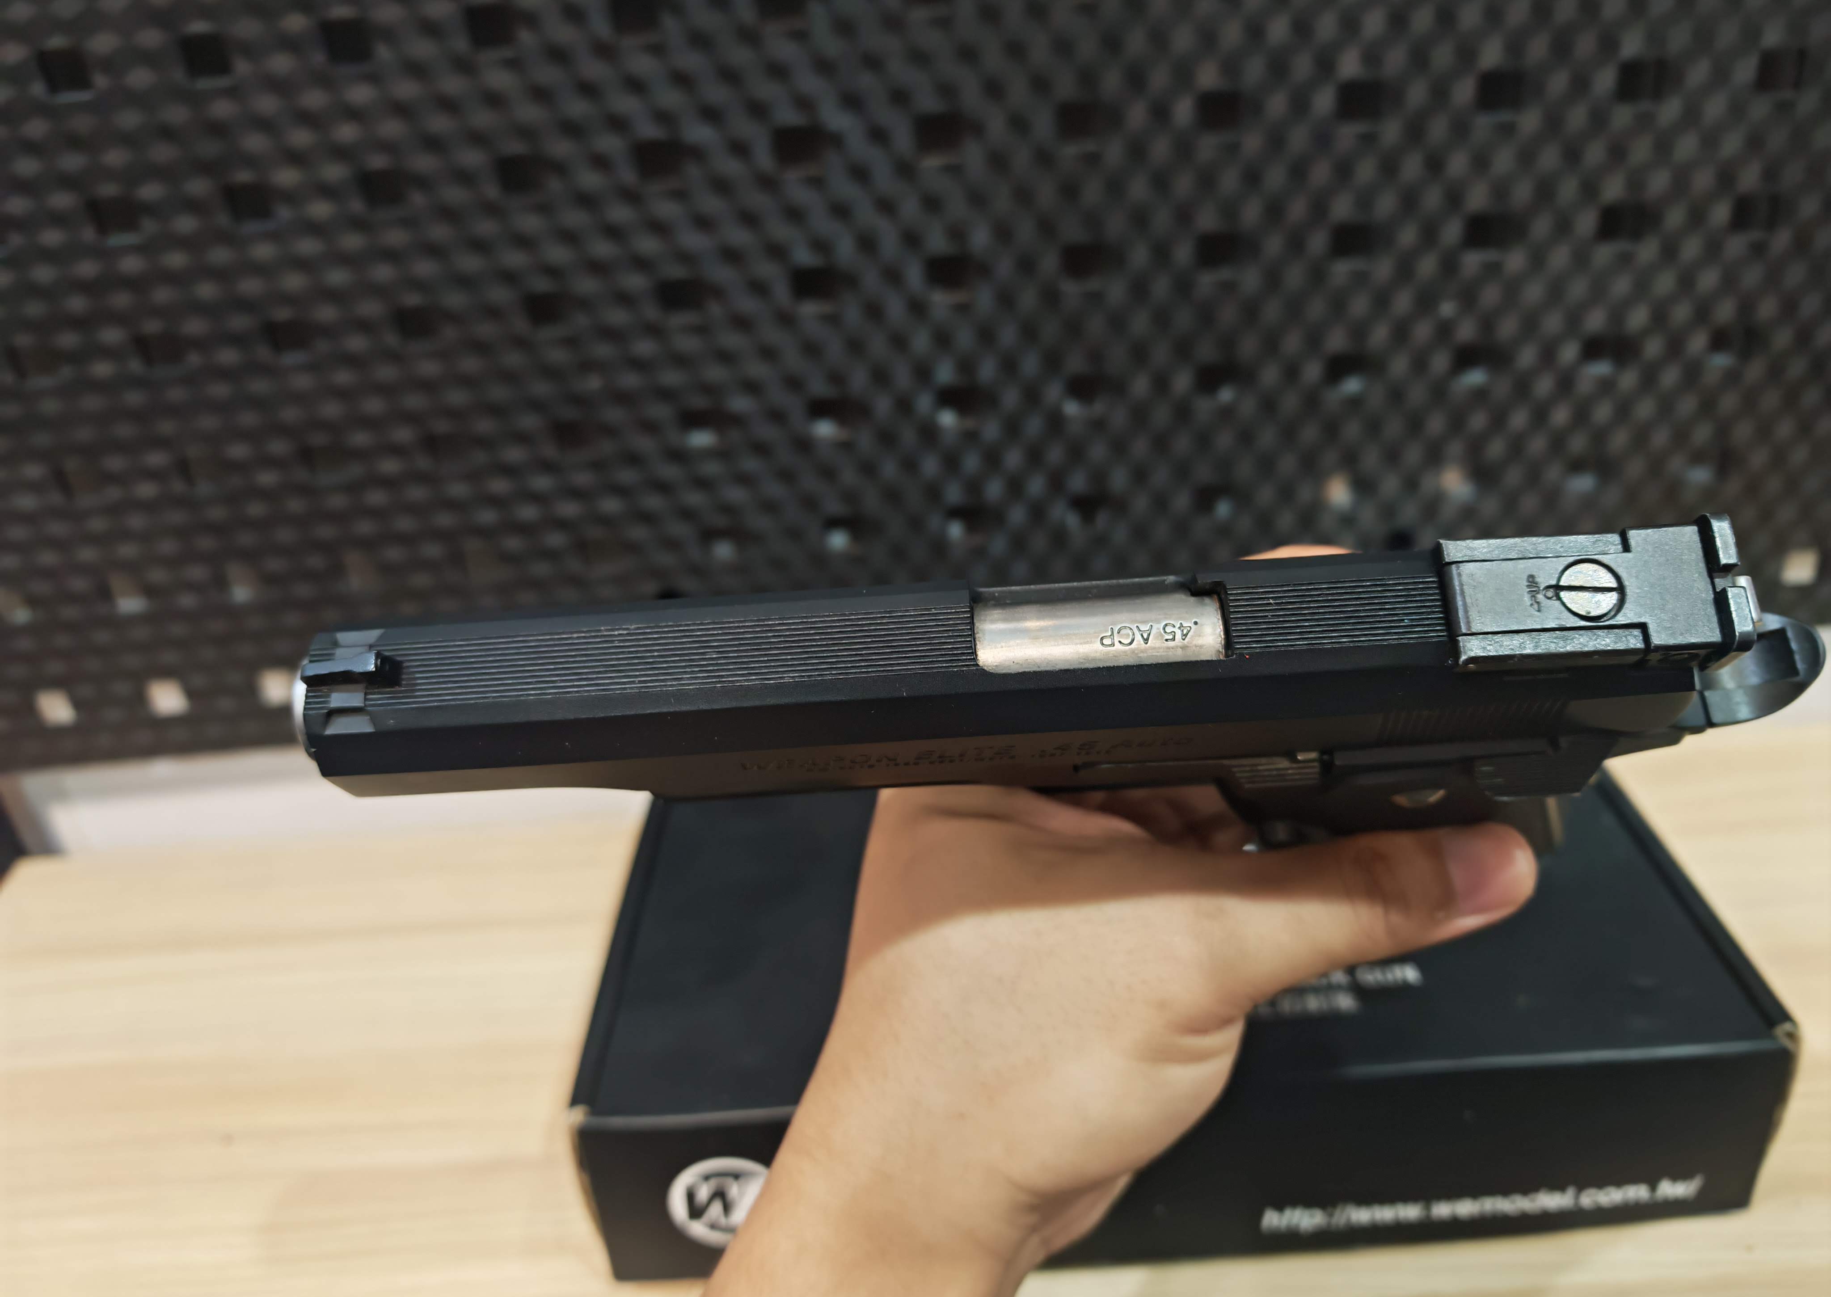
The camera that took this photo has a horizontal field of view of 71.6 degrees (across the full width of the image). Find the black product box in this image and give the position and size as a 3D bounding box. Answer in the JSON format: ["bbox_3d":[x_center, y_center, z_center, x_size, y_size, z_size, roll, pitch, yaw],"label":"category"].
[{"bbox_3d":[0.053,0.071,0.338,0.249,0.050,0.162,-5,27,1],"label":"black product box"}]

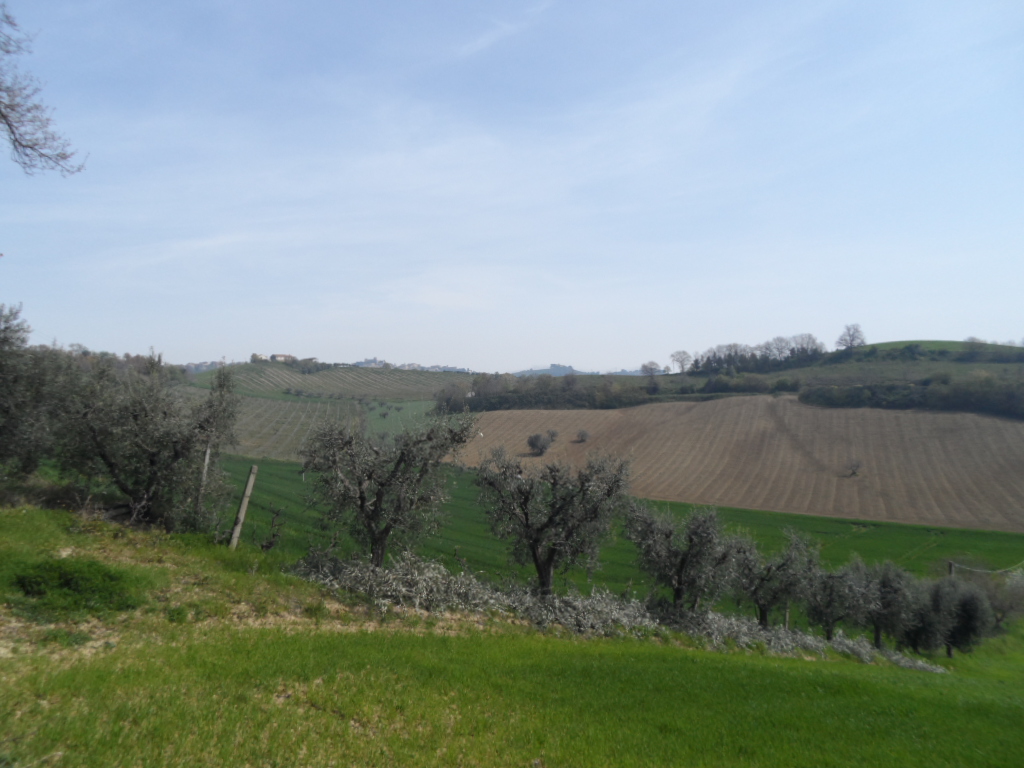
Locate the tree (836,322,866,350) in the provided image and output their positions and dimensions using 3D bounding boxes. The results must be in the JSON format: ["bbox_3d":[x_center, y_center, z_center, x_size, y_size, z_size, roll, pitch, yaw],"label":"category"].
[{"bbox_3d":[142.319,-19.912,310.000,12.580,11.740,12.200,0,0,0],"label":"tree"}]

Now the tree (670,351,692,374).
[{"bbox_3d":[73.347,-9.304,320.000,9.520,10.390,9.230,0,0,0],"label":"tree"}]

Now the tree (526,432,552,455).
[{"bbox_3d":[5.659,12.524,155.000,5.240,4.720,5.080,0,0,0],"label":"tree"}]

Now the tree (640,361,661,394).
[{"bbox_3d":[50.568,-2.373,270.000,7.300,12.410,7.080,0,0,0],"label":"tree"}]

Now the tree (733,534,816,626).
[{"bbox_3d":[10.802,8.025,30.200,3.430,4.080,3.330,0,0,0],"label":"tree"}]

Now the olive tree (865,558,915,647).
[{"bbox_3d":[19.653,11.480,38.500,2.810,4.580,2.730,0,0,0],"label":"olive tree"}]

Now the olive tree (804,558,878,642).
[{"bbox_3d":[15.281,9.978,34.400,3.350,4.000,3.250,0,0,0],"label":"olive tree"}]

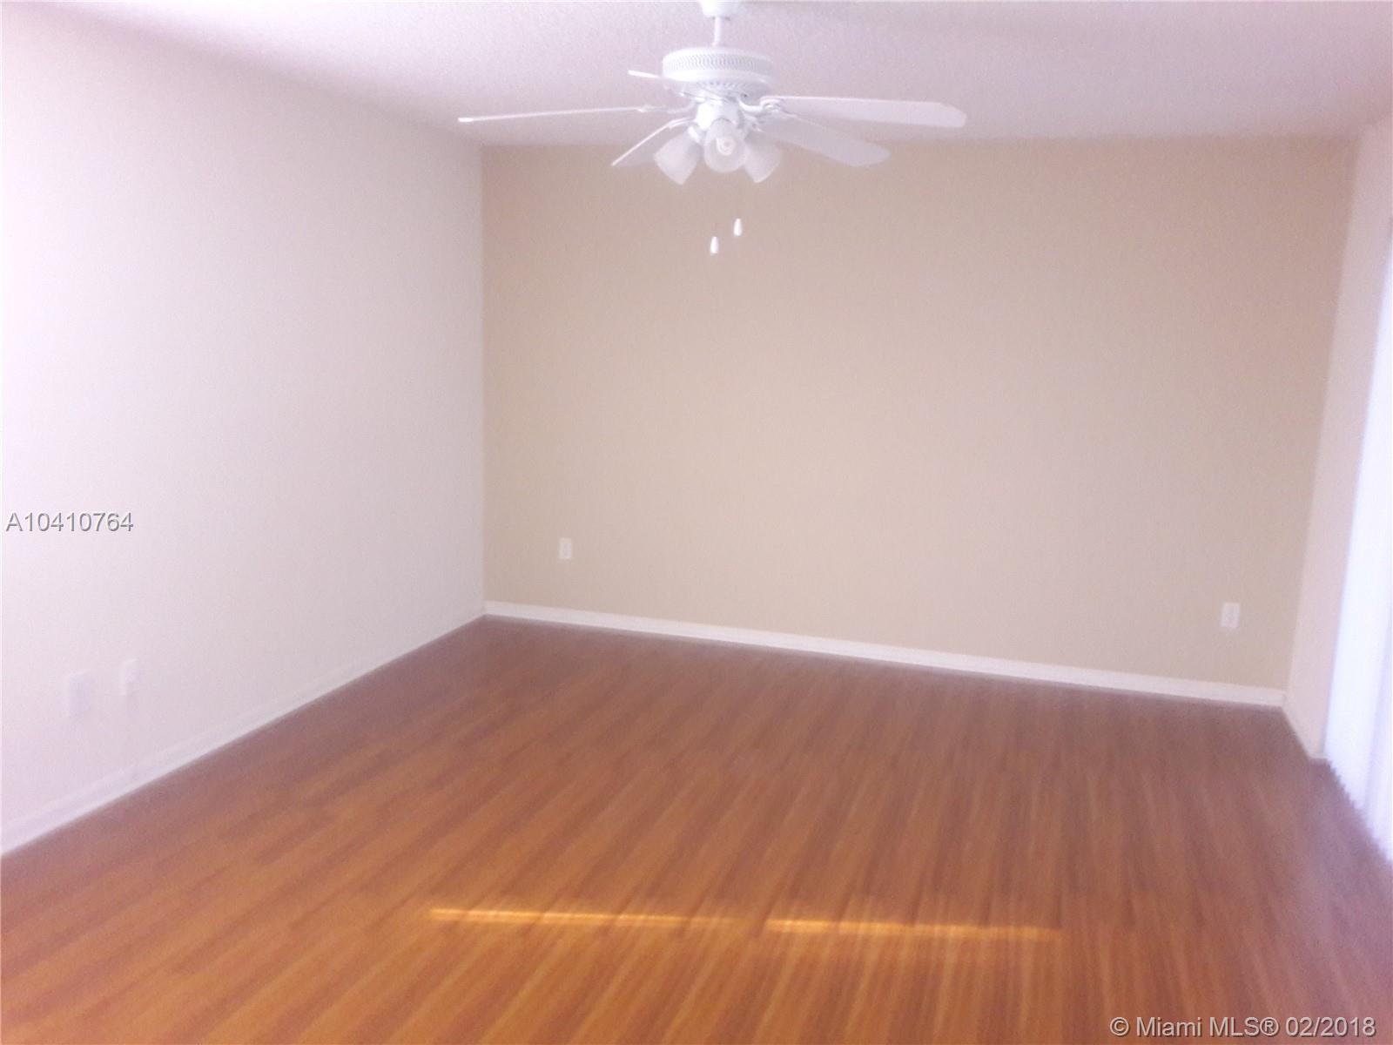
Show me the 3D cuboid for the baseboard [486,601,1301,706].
[{"bbox_3d":[0.726,0.623,5.559,3.932,0.080,0.015,5,11,17],"label":"baseboard"}]

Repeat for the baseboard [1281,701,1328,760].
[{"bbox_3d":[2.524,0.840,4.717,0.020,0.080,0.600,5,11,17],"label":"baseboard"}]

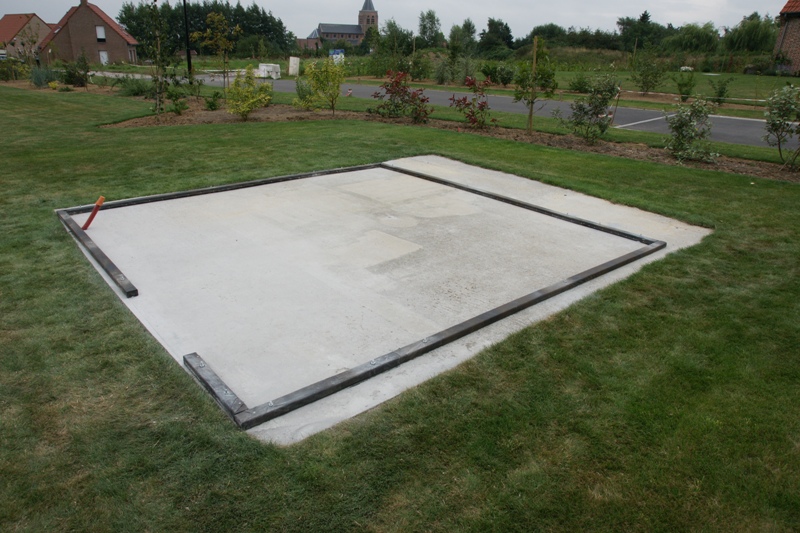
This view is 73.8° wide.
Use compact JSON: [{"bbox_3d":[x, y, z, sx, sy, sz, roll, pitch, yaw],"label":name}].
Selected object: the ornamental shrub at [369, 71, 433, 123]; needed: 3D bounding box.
[{"bbox_3d":[0.012,-3.928,12.291,1.431,1.113,1.100,2,22,0],"label":"ornamental shrub"}]

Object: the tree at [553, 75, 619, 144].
[{"bbox_3d":[3.526,-2.977,10.079,1.174,1.240,1.100,2,22,0],"label":"tree"}]

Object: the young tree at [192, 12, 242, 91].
[{"bbox_3d":[-5.127,-5.851,14.979,1.362,2.328,1.300,2,22,0],"label":"young tree"}]

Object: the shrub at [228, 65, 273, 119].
[{"bbox_3d":[-3.276,-3.774,11.607,0.971,1.163,1.000,2,22,0],"label":"shrub"}]

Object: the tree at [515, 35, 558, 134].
[{"bbox_3d":[2.760,-3.665,10.859,0.830,1.874,0.850,2,22,0],"label":"tree"}]

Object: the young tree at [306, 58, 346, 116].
[{"bbox_3d":[-1.781,-4.274,12.744,0.881,1.306,0.950,2,22,0],"label":"young tree"}]

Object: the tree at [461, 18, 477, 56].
[{"bbox_3d":[9.475,-31.002,73.145,2.226,5.487,2.226,2,22,0],"label":"tree"}]

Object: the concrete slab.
[{"bbox_3d":[-0.103,-0.440,5.415,5.183,0.120,4.516,-17,29,-37],"label":"concrete slab"}]

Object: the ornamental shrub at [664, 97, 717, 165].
[{"bbox_3d":[4.813,-2.280,8.834,0.836,0.972,0.900,2,22,0],"label":"ornamental shrub"}]

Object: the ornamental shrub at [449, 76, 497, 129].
[{"bbox_3d":[1.562,-3.527,11.484,1.003,1.075,0.950,2,22,0],"label":"ornamental shrub"}]

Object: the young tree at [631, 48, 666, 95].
[{"bbox_3d":[10.177,-7.942,21.837,1.430,1.830,1.450,2,22,0],"label":"young tree"}]

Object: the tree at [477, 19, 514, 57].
[{"bbox_3d":[13.111,-30.746,72.691,4.703,5.566,4.703,2,22,0],"label":"tree"}]

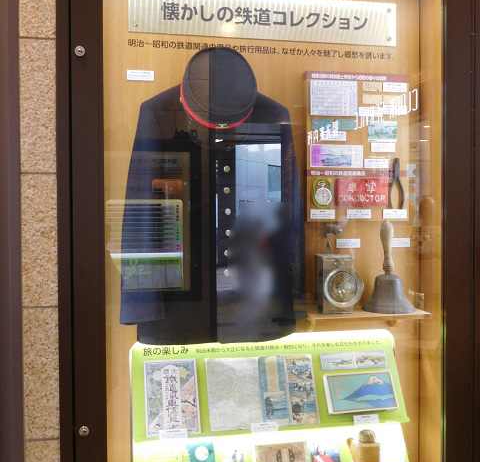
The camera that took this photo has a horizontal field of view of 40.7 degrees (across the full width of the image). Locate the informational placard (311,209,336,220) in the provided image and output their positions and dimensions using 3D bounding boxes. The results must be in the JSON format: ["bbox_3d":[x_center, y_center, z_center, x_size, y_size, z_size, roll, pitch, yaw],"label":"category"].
[{"bbox_3d":[0.227,-0.045,1.766,0.071,0.025,0.004,-1,1,-12],"label":"informational placard"}]

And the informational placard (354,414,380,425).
[{"bbox_3d":[0.340,0.503,1.721,0.071,0.025,0.004,-1,-26,-12],"label":"informational placard"}]

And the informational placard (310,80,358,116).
[{"bbox_3d":[0.257,-0.361,1.764,0.135,0.096,0.006,-1,1,-12],"label":"informational placard"}]

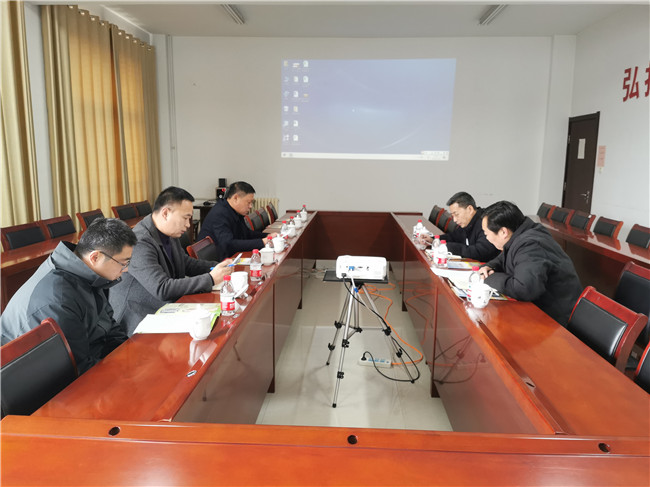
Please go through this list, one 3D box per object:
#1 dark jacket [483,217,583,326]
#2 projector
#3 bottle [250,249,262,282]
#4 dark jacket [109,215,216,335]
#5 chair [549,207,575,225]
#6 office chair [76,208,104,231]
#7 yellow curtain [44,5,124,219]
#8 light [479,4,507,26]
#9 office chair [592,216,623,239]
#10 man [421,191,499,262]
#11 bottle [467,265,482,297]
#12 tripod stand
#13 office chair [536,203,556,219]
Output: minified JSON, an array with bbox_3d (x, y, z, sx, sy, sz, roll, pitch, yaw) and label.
[{"bbox_3d":[1.110,0.200,2.746,0.570,0.700,0.560,1,9,3],"label":"dark jacket"},{"bbox_3d":[0.235,0.161,3.182,0.300,0.098,0.240,2,10,7],"label":"projector"},{"bbox_3d":[-0.390,0.122,2.882,0.063,0.175,0.063,1,9,3],"label":"bottle"},{"bbox_3d":[-0.855,0.182,2.690,0.600,0.700,0.560,1,9,3],"label":"dark jacket"},{"bbox_3d":[2.670,0.026,6.199,0.550,0.890,0.460,1,9,3],"label":"chair"},{"bbox_3d":[-2.134,0.124,5.160,0.550,0.900,0.460,1,9,3],"label":"office chair"},{"bbox_3d":[-2.686,-1.112,5.809,0.150,2.960,1.520,1,9,3],"label":"yellow curtain"},{"bbox_3d":[2.044,-2.768,5.929,0.110,0.090,1.220,1,9,3],"label":"light"},{"bbox_3d":[2.443,0.217,4.815,0.550,0.900,0.460,1,9,3],"label":"office chair"},{"bbox_3d":[1.075,0.212,3.916,0.720,1.220,0.560,1,9,3],"label":"man"},{"bbox_3d":[0.735,0.197,2.483,0.063,0.175,0.063,1,9,3],"label":"bottle"},{"bbox_3d":[0.283,0.566,3.248,0.600,0.720,0.630,1,10,3],"label":"tripod stand"},{"bbox_3d":[2.696,-0.059,6.721,0.550,0.890,0.460,1,9,3],"label":"office chair"}]

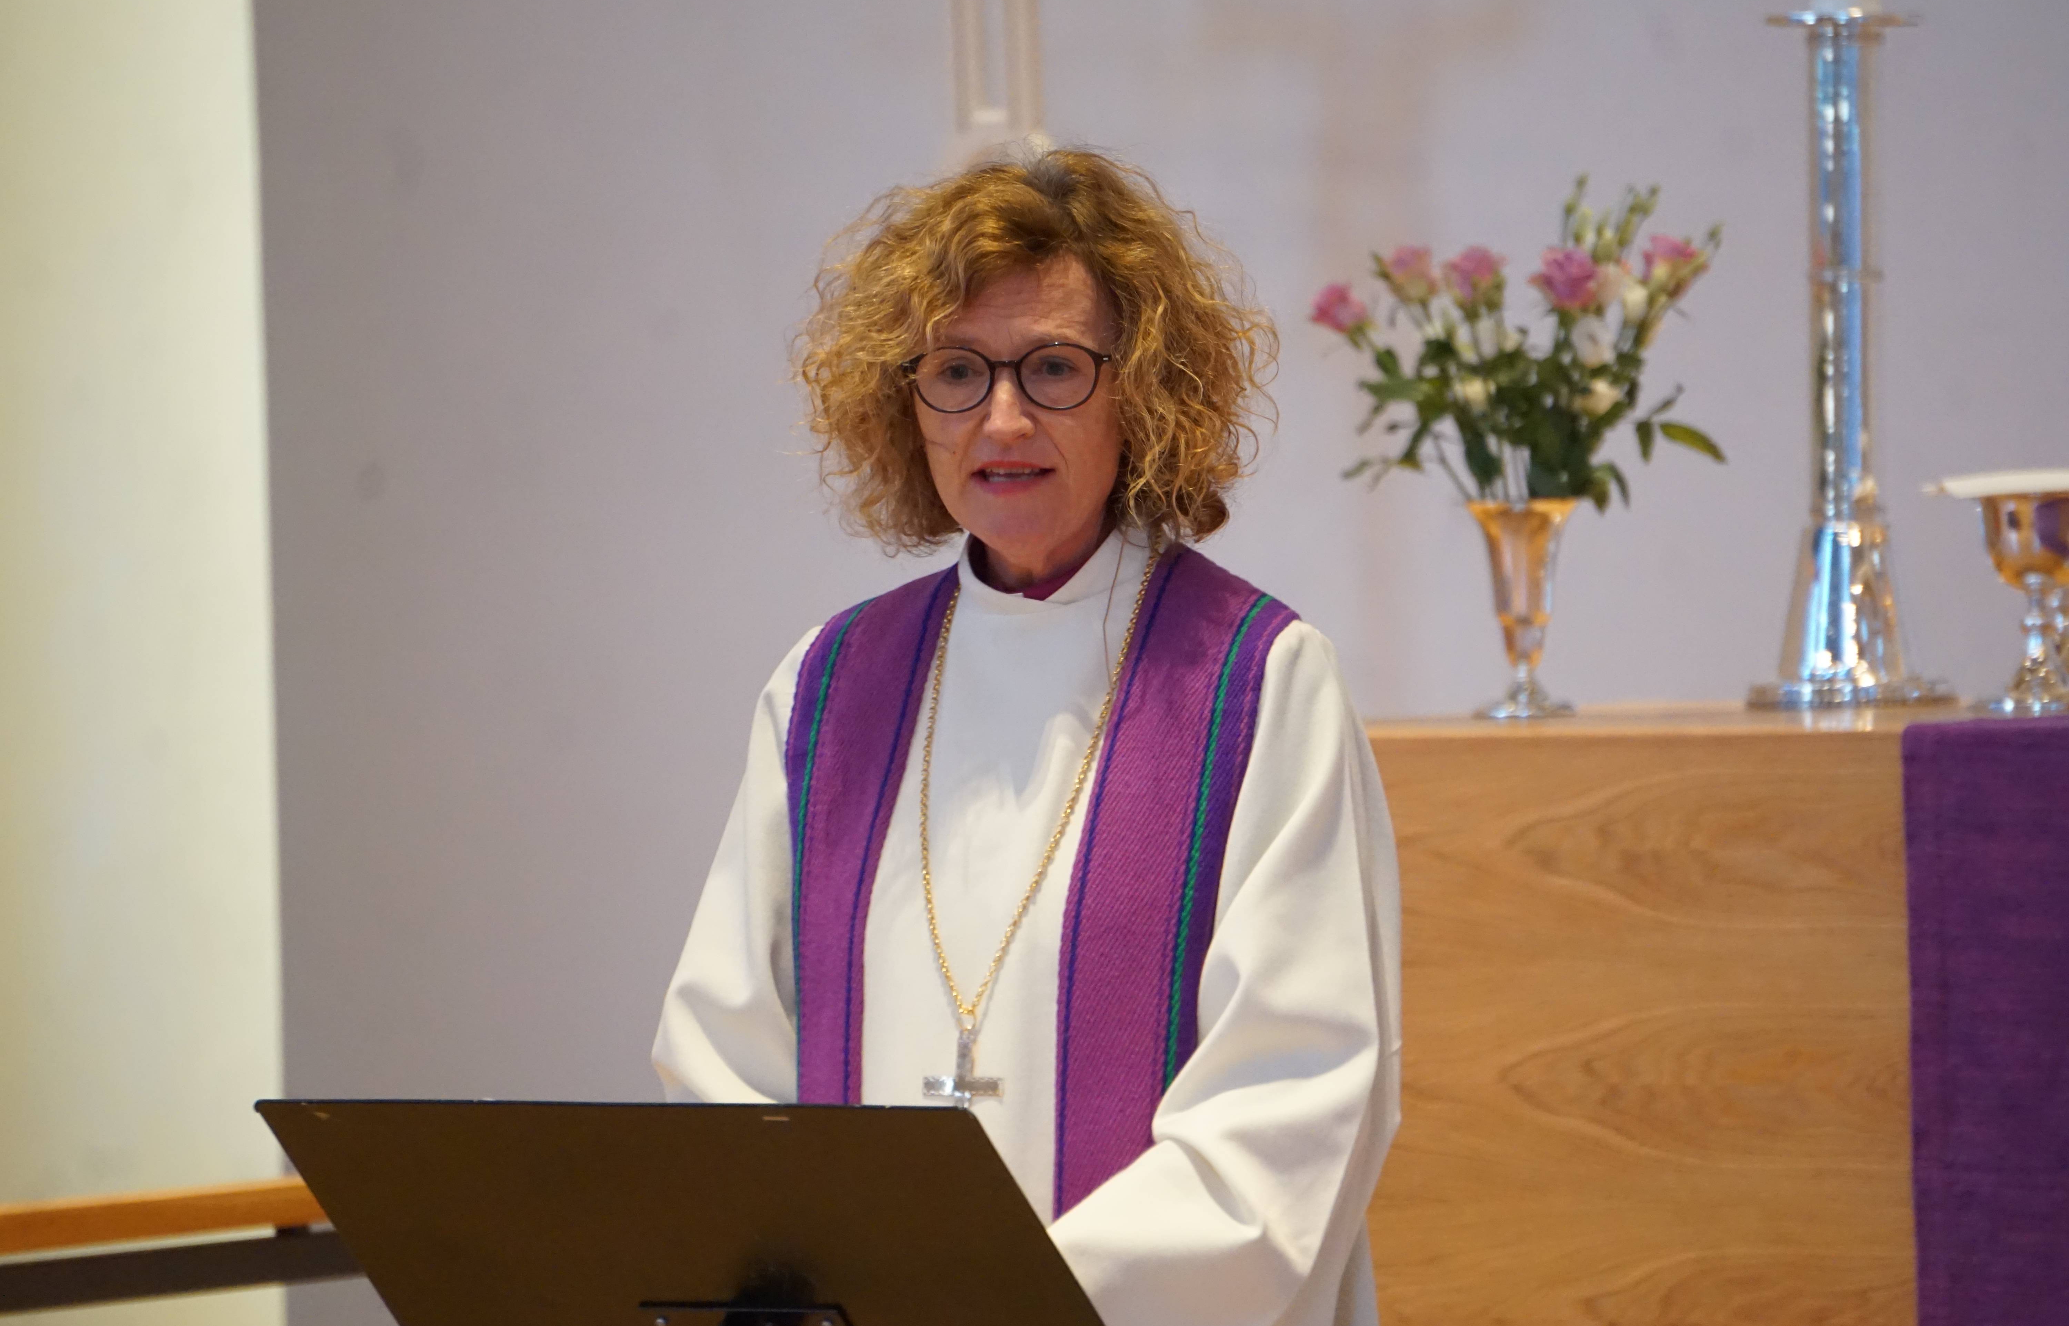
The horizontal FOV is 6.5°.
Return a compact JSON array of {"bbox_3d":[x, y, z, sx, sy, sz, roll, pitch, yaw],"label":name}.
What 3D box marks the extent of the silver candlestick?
[{"bbox_3d":[0.599,-0.222,13.300,0.150,0.512,0.150,-1,2,12],"label":"silver candlestick"}]

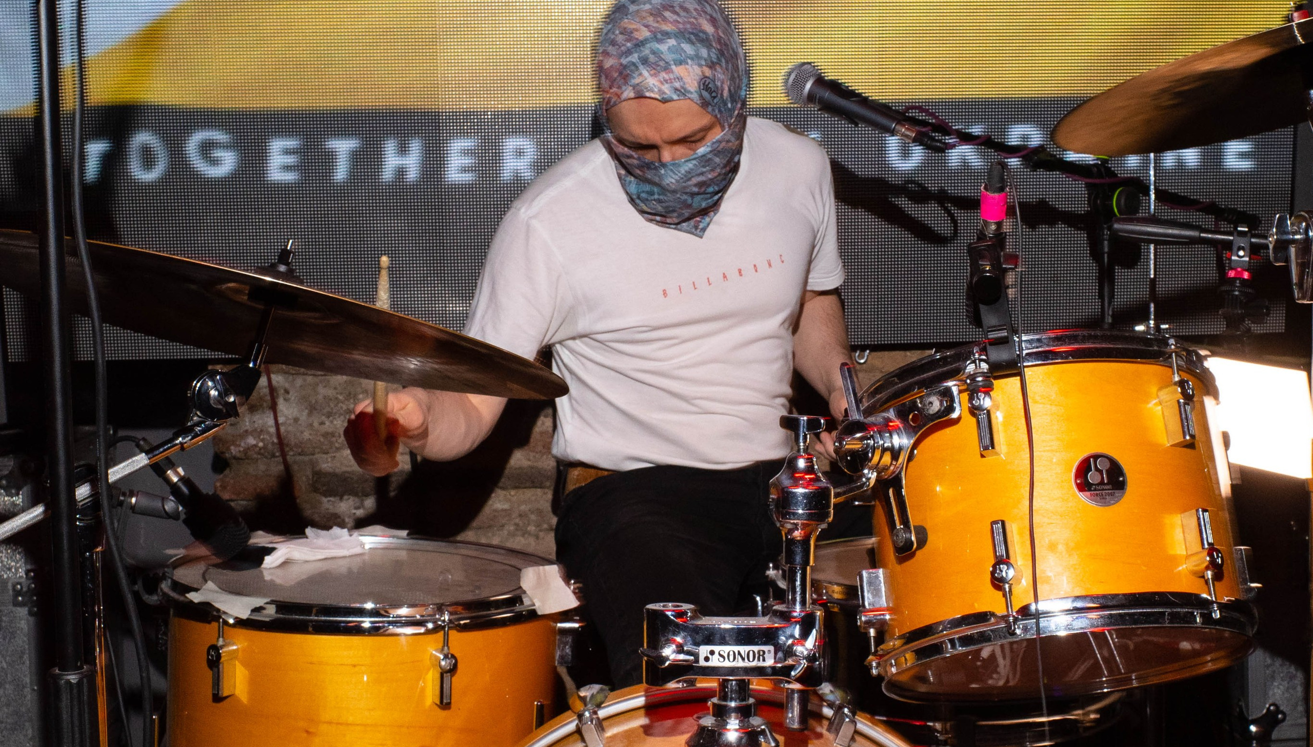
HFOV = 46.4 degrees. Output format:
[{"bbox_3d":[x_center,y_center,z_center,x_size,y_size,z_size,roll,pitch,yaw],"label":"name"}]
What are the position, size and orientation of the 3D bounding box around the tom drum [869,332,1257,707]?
[{"bbox_3d":[0.339,0.138,1.342,0.325,0.250,0.325,-2,-22,-6],"label":"tom drum"}]

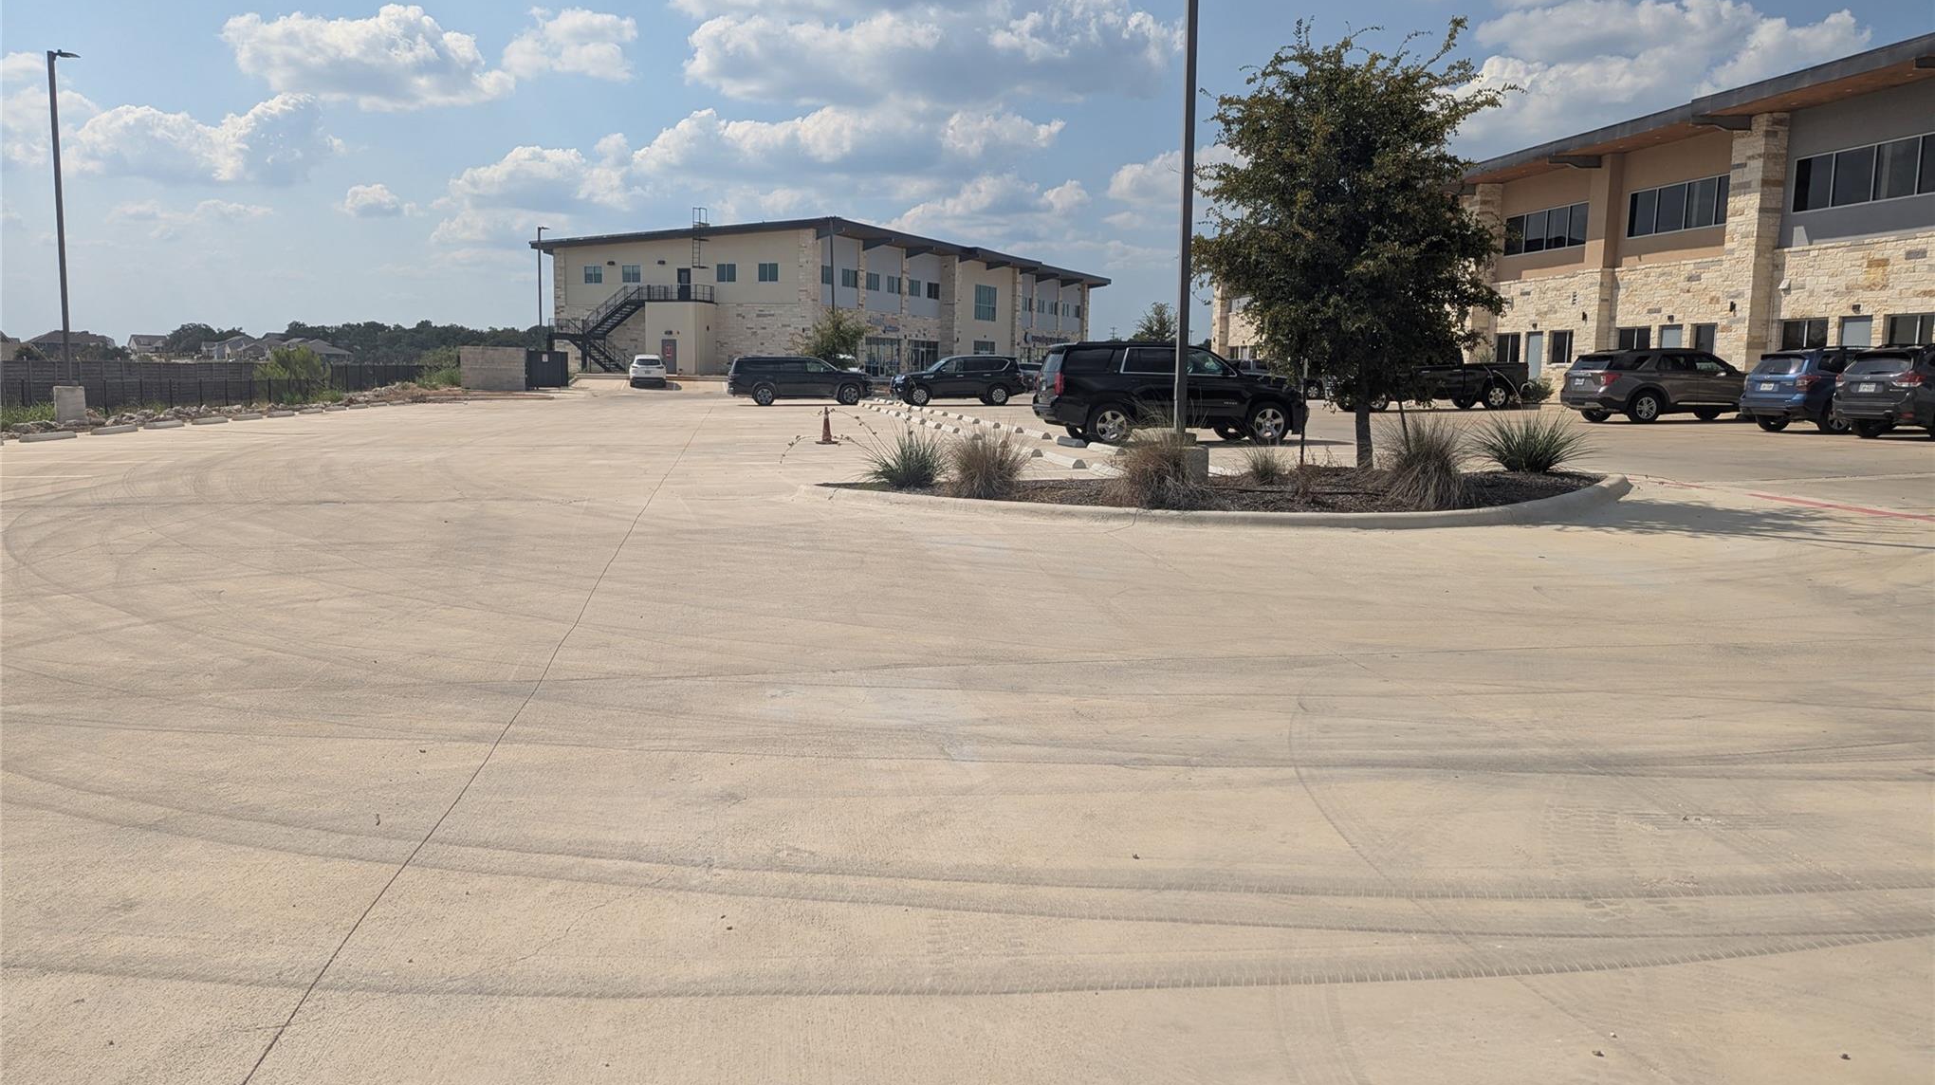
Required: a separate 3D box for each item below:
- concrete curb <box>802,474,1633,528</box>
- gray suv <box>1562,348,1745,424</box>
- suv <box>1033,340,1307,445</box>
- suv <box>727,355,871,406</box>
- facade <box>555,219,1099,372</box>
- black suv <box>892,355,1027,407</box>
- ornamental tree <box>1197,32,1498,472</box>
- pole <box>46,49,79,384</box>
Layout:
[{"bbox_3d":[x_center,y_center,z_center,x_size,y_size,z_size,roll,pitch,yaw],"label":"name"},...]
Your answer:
[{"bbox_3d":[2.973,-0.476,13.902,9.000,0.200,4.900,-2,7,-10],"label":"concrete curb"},{"bbox_3d":[17.096,-3.757,32.113,5.050,1.780,2.000,0,7,-10],"label":"gray suv"},{"bbox_3d":[3.828,-2.810,25.593,5.180,1.890,2.045,0,7,-10],"label":"suv"},{"bbox_3d":[-6.725,-6.467,54.102,5.680,1.940,2.040,0,7,-10],"label":"suv"},{"bbox_3d":[-8.187,-17.651,105.419,21.796,9.300,47.158,5,8,25],"label":"facade"},{"bbox_3d":[-0.273,-6.258,52.350,5.340,1.925,2.030,0,7,-10],"label":"black suv"},{"bbox_3d":[4.155,-3.188,14.461,3.250,4.780,3.250,0,7,-10],"label":"ornamental tree"},{"bbox_3d":[-20.798,-7.504,31.279,0.660,7.650,0.340,0,7,-10],"label":"pole"}]

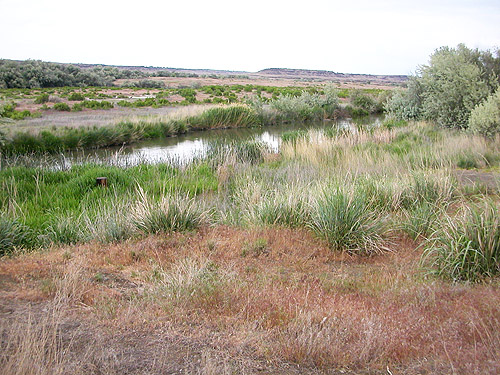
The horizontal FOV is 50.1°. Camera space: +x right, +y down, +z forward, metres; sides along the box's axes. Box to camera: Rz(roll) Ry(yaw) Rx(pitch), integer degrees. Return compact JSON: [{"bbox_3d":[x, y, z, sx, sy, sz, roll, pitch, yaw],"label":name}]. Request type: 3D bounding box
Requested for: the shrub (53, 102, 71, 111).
[{"bbox_3d":[-17.637,-7.532,50.000,1.700,0.800,1.500,-4,12,-19],"label":"shrub"}]

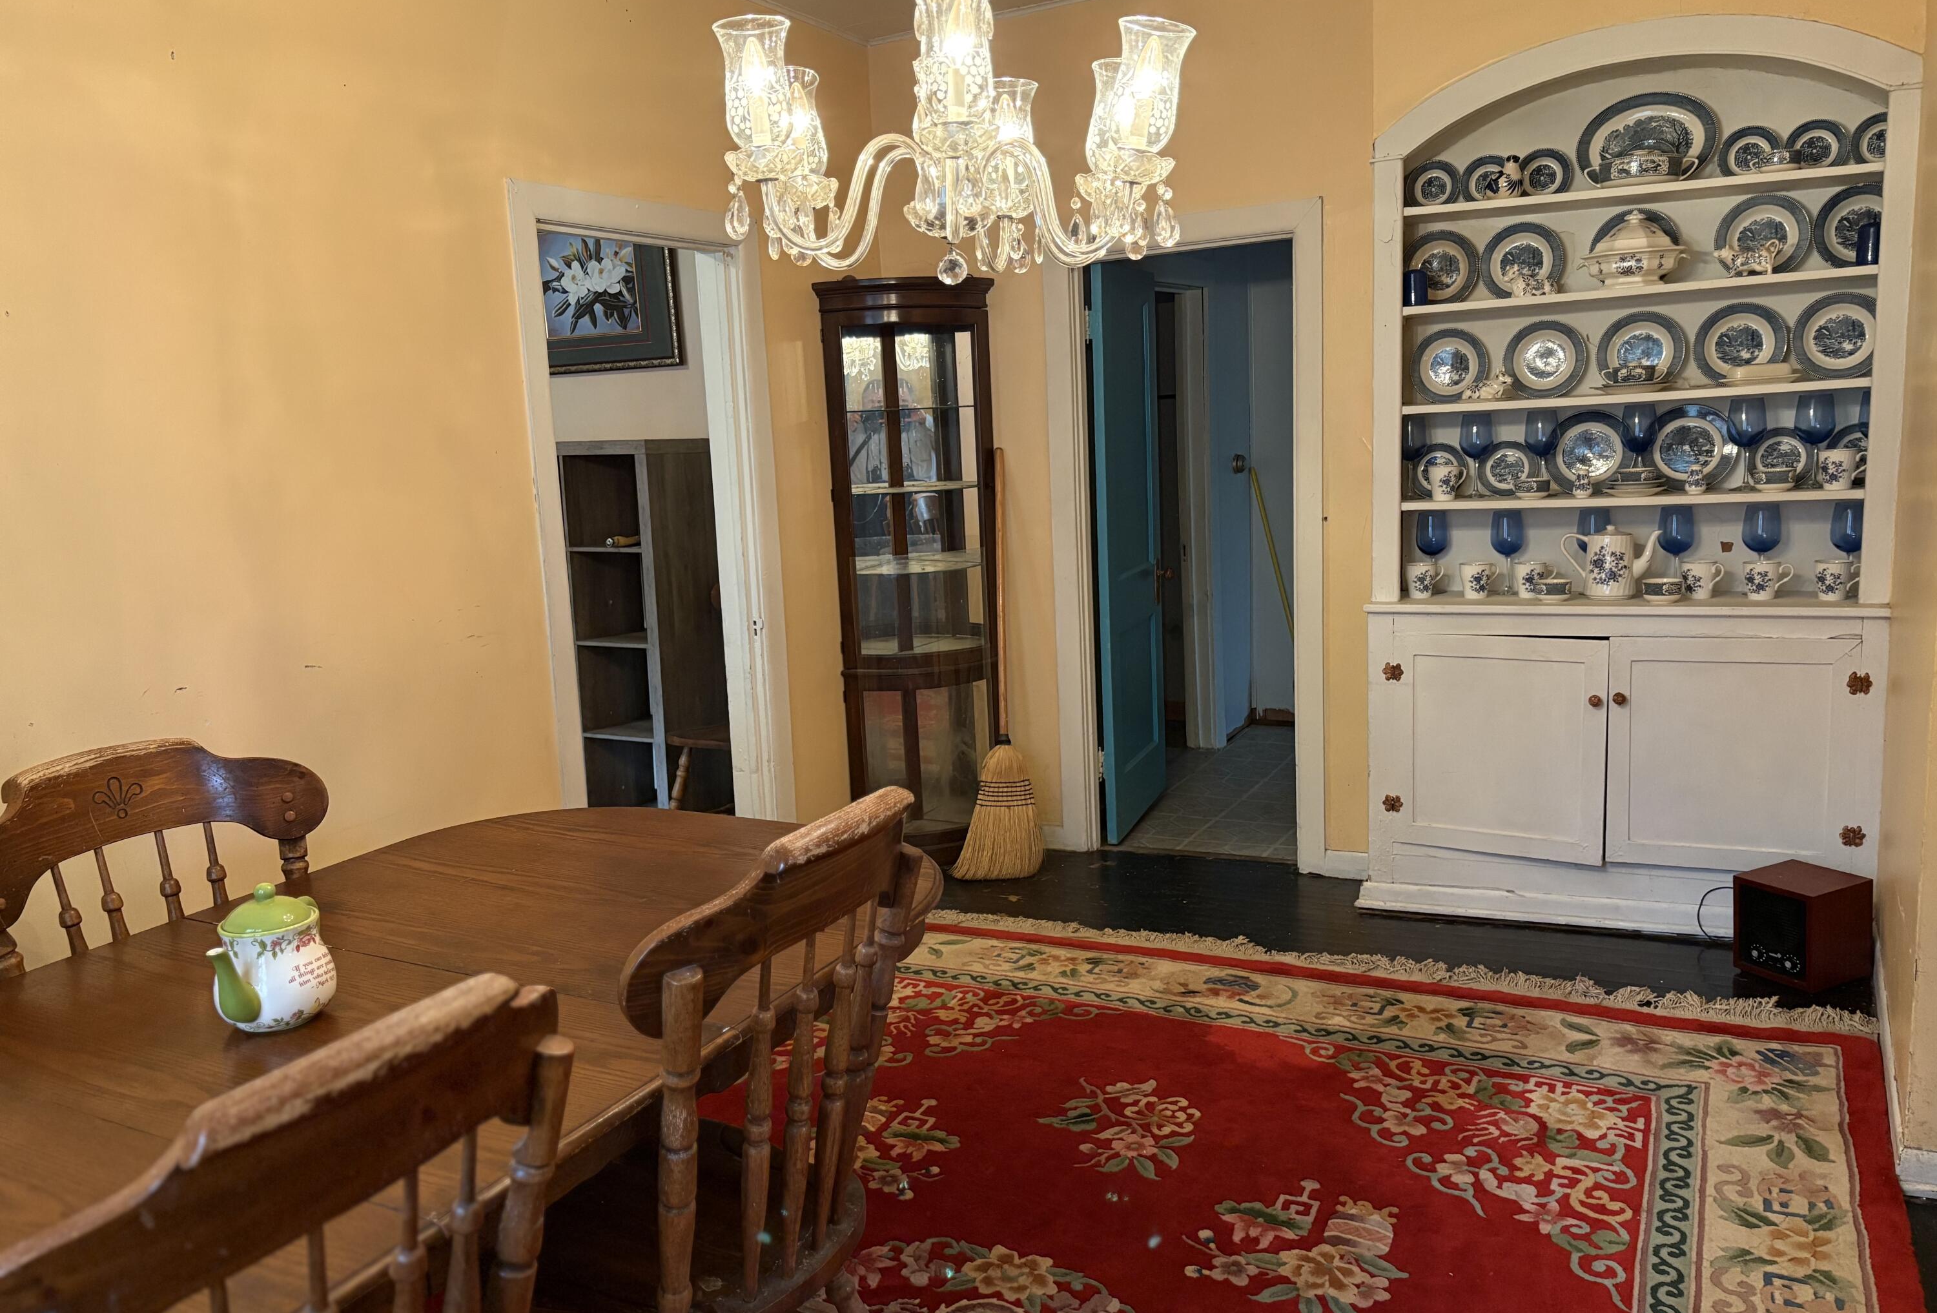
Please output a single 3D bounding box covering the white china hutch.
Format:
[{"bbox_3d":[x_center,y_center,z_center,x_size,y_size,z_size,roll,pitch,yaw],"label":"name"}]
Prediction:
[{"bbox_3d":[1.802,-0.433,4.069,1.344,2.417,0.330,2,9,29],"label":"white china hutch"}]

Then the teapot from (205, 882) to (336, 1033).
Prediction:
[{"bbox_3d":[-0.883,0.373,1.849,0.148,0.174,0.230,-1,8,7],"label":"teapot"}]

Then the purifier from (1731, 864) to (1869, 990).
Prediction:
[{"bbox_3d":[2.143,0.690,3.738,0.226,0.255,0.220,-7,9,-26],"label":"purifier"}]

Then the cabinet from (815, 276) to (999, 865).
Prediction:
[{"bbox_3d":[-0.200,-0.296,5.184,0.625,2.012,0.390,-5,9,-16],"label":"cabinet"}]

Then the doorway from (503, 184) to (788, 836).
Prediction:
[{"bbox_3d":[-0.936,-0.216,4.347,0.170,2.155,1.052,2,9,29],"label":"doorway"}]

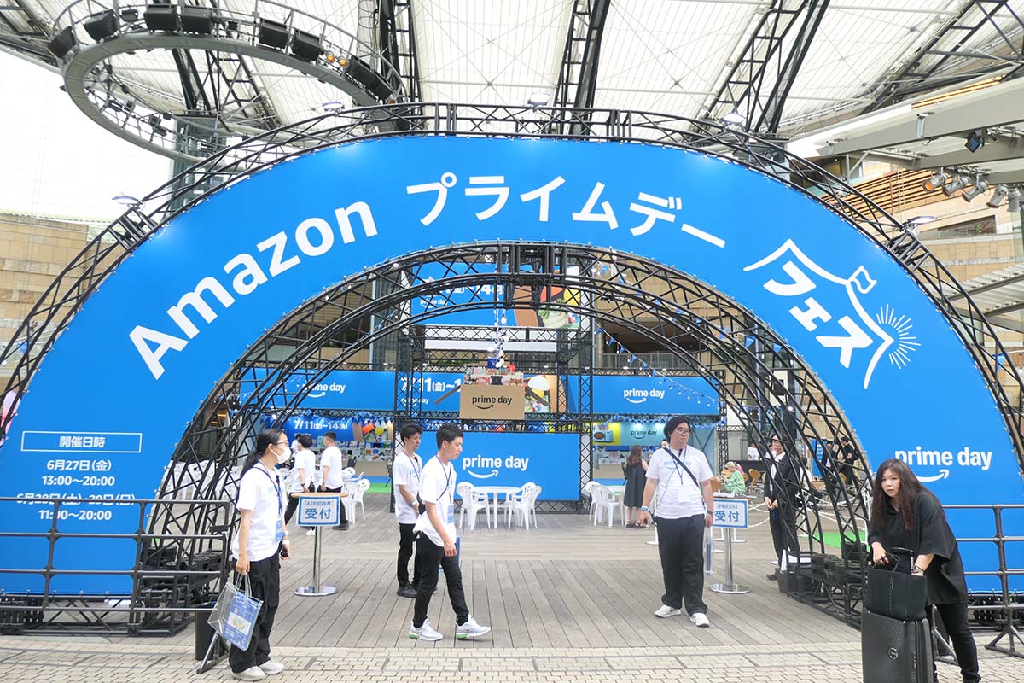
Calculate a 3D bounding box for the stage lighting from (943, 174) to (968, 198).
[{"bbox_3d":[8.313,-2.936,12.800,0.440,0.230,0.220,-34,-24,24],"label":"stage lighting"}]

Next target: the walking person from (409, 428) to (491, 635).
[{"bbox_3d":[-0.505,1.542,5.634,0.620,1.700,0.480,-1,-9,8],"label":"walking person"}]

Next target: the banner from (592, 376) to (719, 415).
[{"bbox_3d":[5.461,2.128,26.599,5.291,1.441,0.060,1,-9,-3],"label":"banner"}]

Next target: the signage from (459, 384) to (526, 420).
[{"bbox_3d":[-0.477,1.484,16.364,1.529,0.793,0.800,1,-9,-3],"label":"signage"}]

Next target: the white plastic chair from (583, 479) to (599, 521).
[{"bbox_3d":[1.837,3.306,14.060,0.540,0.810,0.540,3,-9,-15],"label":"white plastic chair"}]

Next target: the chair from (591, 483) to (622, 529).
[{"bbox_3d":[1.852,3.201,13.342,0.540,0.800,0.540,-7,-12,41],"label":"chair"}]

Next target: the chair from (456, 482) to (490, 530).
[{"bbox_3d":[-0.714,3.061,12.680,0.540,0.820,0.540,7,-11,-35],"label":"chair"}]

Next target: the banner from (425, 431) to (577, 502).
[{"bbox_3d":[-0.344,2.901,15.884,3.867,1.548,0.060,1,-9,-3],"label":"banner"}]

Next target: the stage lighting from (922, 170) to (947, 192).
[{"bbox_3d":[7.945,-3.000,12.800,0.440,0.230,0.220,-33,-11,1],"label":"stage lighting"}]

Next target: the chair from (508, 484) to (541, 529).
[{"bbox_3d":[0.228,3.085,12.735,0.540,0.810,0.540,-4,-10,26],"label":"chair"}]

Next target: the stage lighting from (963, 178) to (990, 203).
[{"bbox_3d":[8.697,-2.848,12.800,0.220,0.230,0.440,10,-47,-48],"label":"stage lighting"}]

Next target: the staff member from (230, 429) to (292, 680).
[{"bbox_3d":[-1.697,1.423,4.712,0.380,1.630,0.460,1,-9,-1],"label":"staff member"}]

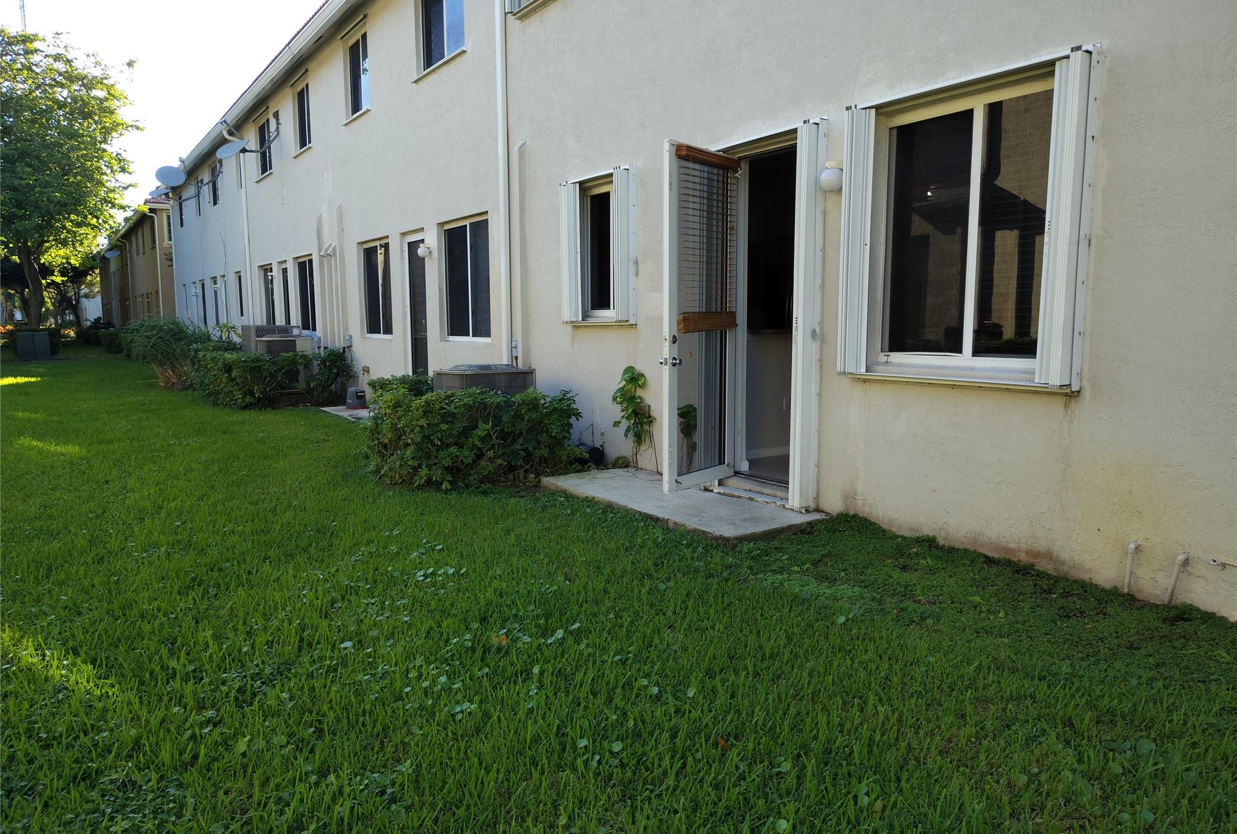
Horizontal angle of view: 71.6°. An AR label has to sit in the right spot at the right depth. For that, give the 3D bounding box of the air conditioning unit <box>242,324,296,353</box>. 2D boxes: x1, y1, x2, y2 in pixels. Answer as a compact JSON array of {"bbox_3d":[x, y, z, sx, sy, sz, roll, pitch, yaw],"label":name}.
[{"bbox_3d":[-6.348,-1.111,15.699,0.800,1.100,0.800,-5,8,-39],"label":"air conditioning unit"}]

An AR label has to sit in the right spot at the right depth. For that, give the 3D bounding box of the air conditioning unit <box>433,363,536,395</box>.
[{"bbox_3d":[-1.333,-0.108,8.509,0.750,0.840,0.750,-5,8,-34],"label":"air conditioning unit"}]

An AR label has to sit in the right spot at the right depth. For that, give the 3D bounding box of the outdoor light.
[{"bbox_3d":[1.360,-1.525,5.491,0.185,0.185,0.155,-5,8,-34],"label":"outdoor light"}]

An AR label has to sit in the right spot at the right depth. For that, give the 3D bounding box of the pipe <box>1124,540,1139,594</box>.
[{"bbox_3d":[2.471,0.724,4.134,0.070,0.250,0.038,-5,8,-33],"label":"pipe"}]

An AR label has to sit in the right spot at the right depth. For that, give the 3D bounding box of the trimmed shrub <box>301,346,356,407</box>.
[{"bbox_3d":[-4.647,-0.649,13.748,0.800,0.920,0.700,-5,8,-33],"label":"trimmed shrub"}]

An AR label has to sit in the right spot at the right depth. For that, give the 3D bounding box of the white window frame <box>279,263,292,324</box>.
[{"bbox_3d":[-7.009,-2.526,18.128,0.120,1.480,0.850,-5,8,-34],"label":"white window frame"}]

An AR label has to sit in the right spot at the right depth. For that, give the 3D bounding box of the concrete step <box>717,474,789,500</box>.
[{"bbox_3d":[1.128,0.544,6.402,0.160,0.090,0.950,-5,8,-33],"label":"concrete step"}]

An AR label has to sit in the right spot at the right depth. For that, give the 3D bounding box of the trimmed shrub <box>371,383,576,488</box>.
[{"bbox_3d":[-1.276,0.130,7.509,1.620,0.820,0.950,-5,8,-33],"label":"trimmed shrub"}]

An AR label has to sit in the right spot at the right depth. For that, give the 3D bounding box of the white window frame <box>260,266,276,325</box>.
[{"bbox_3d":[-7.936,-2.680,19.491,0.120,1.500,1.500,-5,8,-34],"label":"white window frame"}]

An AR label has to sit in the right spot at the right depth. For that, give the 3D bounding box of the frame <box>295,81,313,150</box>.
[{"bbox_3d":[-5.869,-5.670,16.164,0.110,1.190,1.200,-5,8,-33],"label":"frame"}]

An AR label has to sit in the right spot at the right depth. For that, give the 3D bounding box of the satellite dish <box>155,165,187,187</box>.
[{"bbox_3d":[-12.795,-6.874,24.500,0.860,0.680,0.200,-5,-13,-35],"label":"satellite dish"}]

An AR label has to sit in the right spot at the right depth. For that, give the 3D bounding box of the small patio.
[{"bbox_3d":[0.395,0.639,6.576,0.890,0.085,2.440,-5,8,-34],"label":"small patio"}]

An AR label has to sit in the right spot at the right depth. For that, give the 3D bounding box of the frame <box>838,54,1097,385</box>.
[{"bbox_3d":[1.882,-1.022,4.816,0.200,1.660,1.490,-5,8,-33],"label":"frame"}]

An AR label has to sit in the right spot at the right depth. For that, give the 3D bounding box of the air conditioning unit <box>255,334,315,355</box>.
[{"bbox_3d":[-5.506,-0.884,14.233,0.750,0.880,0.780,-5,8,-33],"label":"air conditioning unit"}]

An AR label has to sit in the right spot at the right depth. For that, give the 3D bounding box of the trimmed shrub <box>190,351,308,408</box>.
[{"bbox_3d":[-6.403,-0.725,14.885,1.150,0.920,3.300,-5,8,-34],"label":"trimmed shrub"}]

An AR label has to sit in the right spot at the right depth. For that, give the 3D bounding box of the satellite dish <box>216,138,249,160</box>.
[{"bbox_3d":[-7.783,-5.406,17.290,0.720,0.180,0.720,1,45,8],"label":"satellite dish"}]

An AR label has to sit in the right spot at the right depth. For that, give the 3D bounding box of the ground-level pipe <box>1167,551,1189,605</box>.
[{"bbox_3d":[2.605,0.751,3.993,0.110,0.250,0.060,-5,8,-34],"label":"ground-level pipe"}]

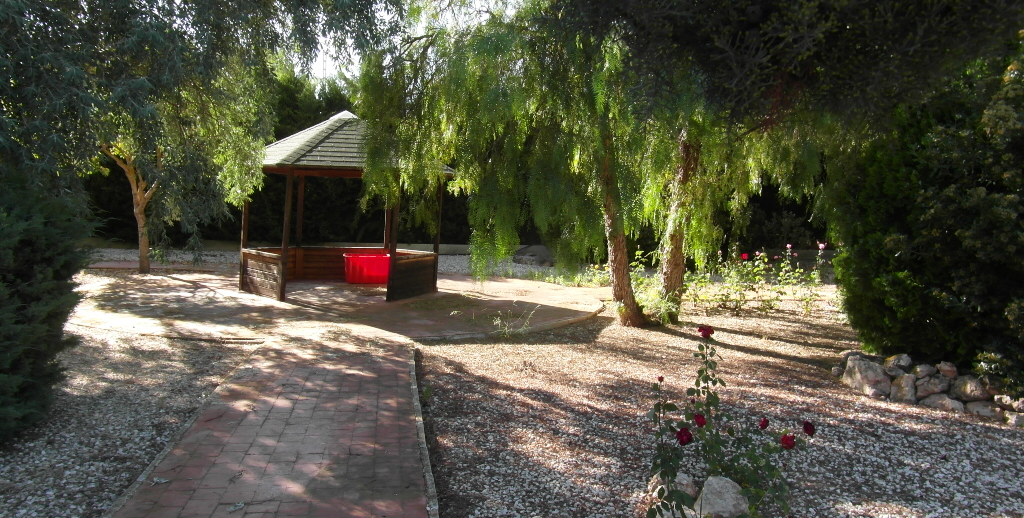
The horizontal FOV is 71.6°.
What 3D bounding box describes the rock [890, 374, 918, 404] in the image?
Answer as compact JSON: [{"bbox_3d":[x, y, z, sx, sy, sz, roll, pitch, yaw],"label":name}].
[{"bbox_3d":[3.549,1.171,6.420,0.250,0.260,0.240,4,4,29],"label":"rock"}]

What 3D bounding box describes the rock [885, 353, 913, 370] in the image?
[{"bbox_3d":[3.783,1.018,6.950,0.270,0.180,0.240,4,4,29],"label":"rock"}]

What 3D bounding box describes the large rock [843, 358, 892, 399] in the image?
[{"bbox_3d":[3.355,1.114,6.700,0.460,0.340,0.380,4,4,27],"label":"large rock"}]

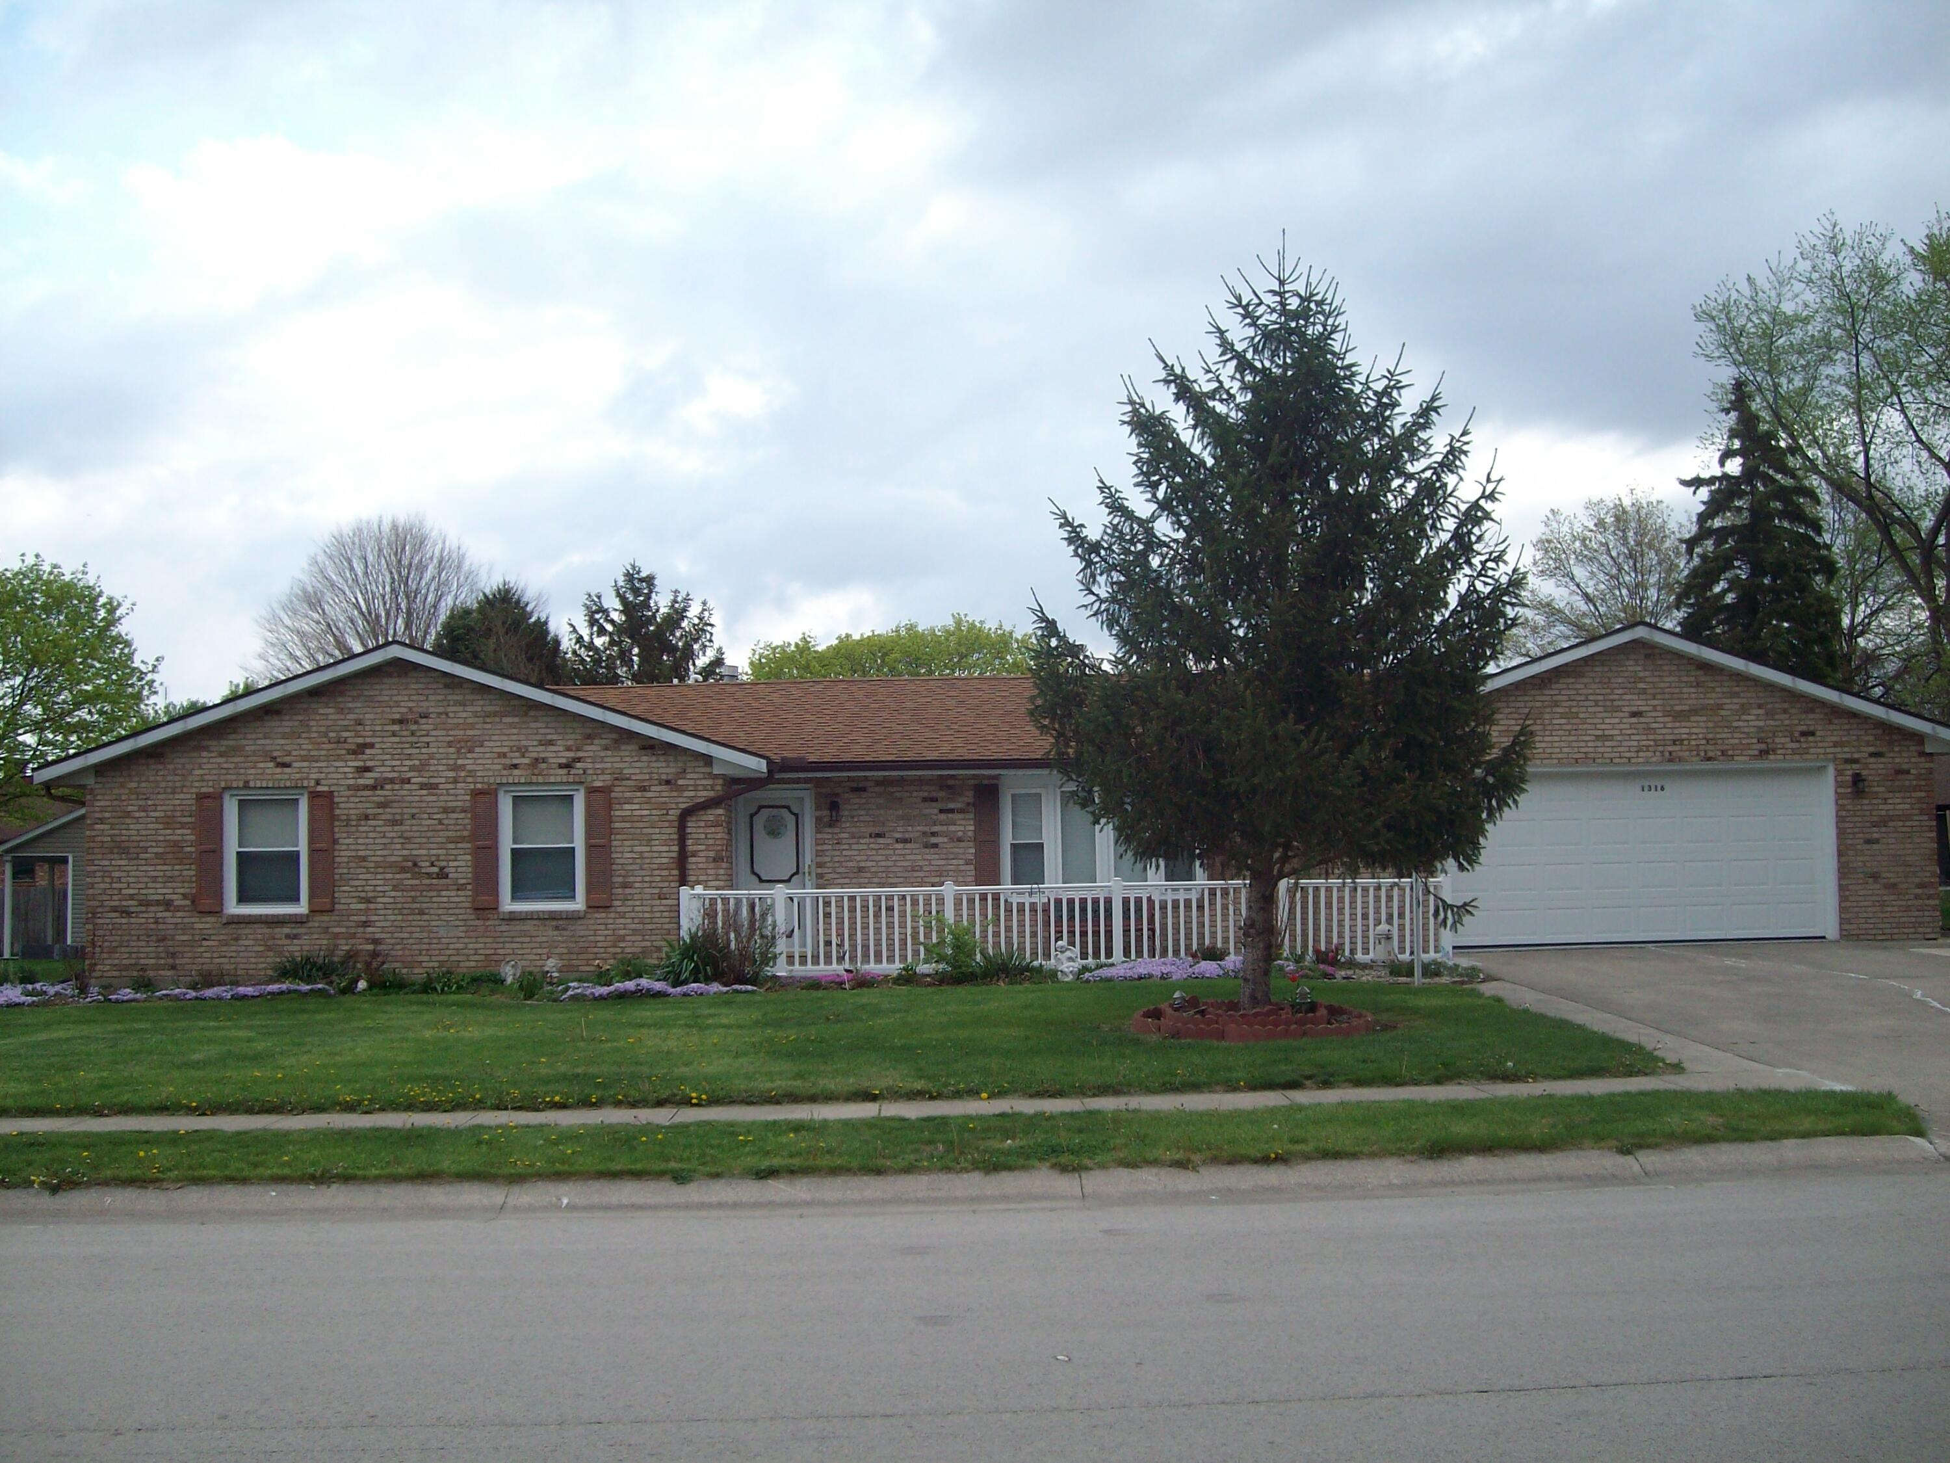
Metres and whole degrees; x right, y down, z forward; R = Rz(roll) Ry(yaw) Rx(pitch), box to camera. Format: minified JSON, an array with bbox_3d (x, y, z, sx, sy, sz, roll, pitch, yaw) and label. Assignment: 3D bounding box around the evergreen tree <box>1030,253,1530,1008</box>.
[{"bbox_3d":[2.430,-0.896,15.755,4.000,6.166,3.900,-1,-3,-2],"label":"evergreen tree"}]

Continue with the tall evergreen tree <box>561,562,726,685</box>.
[{"bbox_3d":[-7.417,0.008,43.821,4.600,7.608,4.600,-1,-3,-2],"label":"tall evergreen tree"}]

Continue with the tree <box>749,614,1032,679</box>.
[{"bbox_3d":[-1.081,0.545,42.855,7.600,6.181,7.000,-1,-3,-2],"label":"tree"}]

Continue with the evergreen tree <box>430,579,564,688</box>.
[{"bbox_3d":[-10.242,0.274,42.833,3.600,7.103,3.600,-1,-3,-2],"label":"evergreen tree"}]

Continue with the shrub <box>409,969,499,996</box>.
[{"bbox_3d":[-5.657,2.724,21.500,0.950,0.320,0.600,-1,-3,-2],"label":"shrub"}]

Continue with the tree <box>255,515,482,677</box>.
[{"bbox_3d":[-16.017,-0.747,53.756,8.200,10.411,8.000,-1,-3,-2],"label":"tree"}]

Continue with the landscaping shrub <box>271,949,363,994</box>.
[{"bbox_3d":[-7.277,2.653,21.800,1.020,0.500,0.750,-1,-3,-2],"label":"landscaping shrub"}]

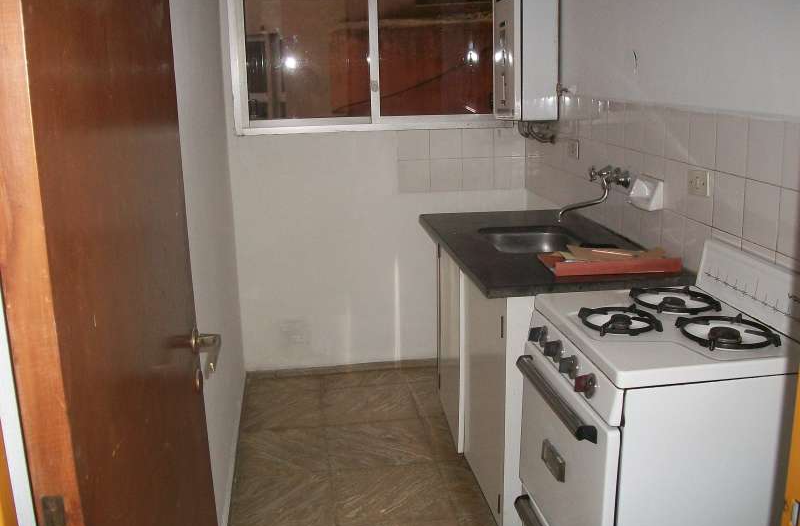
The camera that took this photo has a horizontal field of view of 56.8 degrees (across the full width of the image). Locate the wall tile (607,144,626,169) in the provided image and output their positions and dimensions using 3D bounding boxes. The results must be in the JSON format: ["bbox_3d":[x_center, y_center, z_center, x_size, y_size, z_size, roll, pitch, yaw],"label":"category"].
[{"bbox_3d":[0.732,-0.324,2.507,0.012,0.150,0.150,-3,15,-7],"label":"wall tile"}]

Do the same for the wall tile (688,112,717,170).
[{"bbox_3d":[0.787,-0.322,1.912,0.012,0.150,0.150,-3,15,-7],"label":"wall tile"}]

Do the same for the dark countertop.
[{"bbox_3d":[0.460,-0.059,2.544,0.609,0.039,1.015,-3,16,-8],"label":"dark countertop"}]

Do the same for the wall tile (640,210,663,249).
[{"bbox_3d":[0.785,-0.110,2.333,0.010,0.150,0.145,-3,15,-8],"label":"wall tile"}]

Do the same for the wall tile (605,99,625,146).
[{"bbox_3d":[0.725,-0.466,2.469,0.012,0.150,0.150,-3,15,-7],"label":"wall tile"}]

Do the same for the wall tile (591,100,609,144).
[{"bbox_3d":[0.716,-0.513,2.664,0.010,0.150,0.145,-3,15,-8],"label":"wall tile"}]

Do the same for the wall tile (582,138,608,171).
[{"bbox_3d":[0.715,-0.360,2.646,0.012,0.150,0.150,-3,15,-7],"label":"wall tile"}]

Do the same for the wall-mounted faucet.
[{"bbox_3d":[0.649,-0.237,2.534,0.210,0.180,0.270,-3,15,-8],"label":"wall-mounted faucet"}]

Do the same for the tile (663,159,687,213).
[{"bbox_3d":[0.800,-0.225,2.174,0.010,0.150,0.145,-3,15,-8],"label":"tile"}]

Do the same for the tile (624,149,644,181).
[{"bbox_3d":[0.760,-0.294,2.433,0.010,0.150,0.145,-3,15,-8],"label":"tile"}]

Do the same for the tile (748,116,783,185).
[{"bbox_3d":[0.811,-0.249,1.634,0.012,0.150,0.150,-3,15,-7],"label":"tile"}]

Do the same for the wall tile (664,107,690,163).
[{"bbox_3d":[0.773,-0.358,2.052,0.012,0.150,0.150,-3,15,-7],"label":"wall tile"}]

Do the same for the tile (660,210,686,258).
[{"bbox_3d":[0.805,-0.077,2.200,0.010,0.150,0.145,-3,15,-8],"label":"tile"}]

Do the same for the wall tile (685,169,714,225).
[{"bbox_3d":[0.836,-0.189,2.050,0.010,0.152,0.141,-3,16,-8],"label":"wall tile"}]

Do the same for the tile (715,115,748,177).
[{"bbox_3d":[0.836,-0.303,1.879,0.010,0.150,0.145,-3,15,-8],"label":"tile"}]

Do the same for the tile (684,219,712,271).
[{"bbox_3d":[0.825,-0.042,2.069,0.010,0.150,0.145,-3,15,-8],"label":"tile"}]

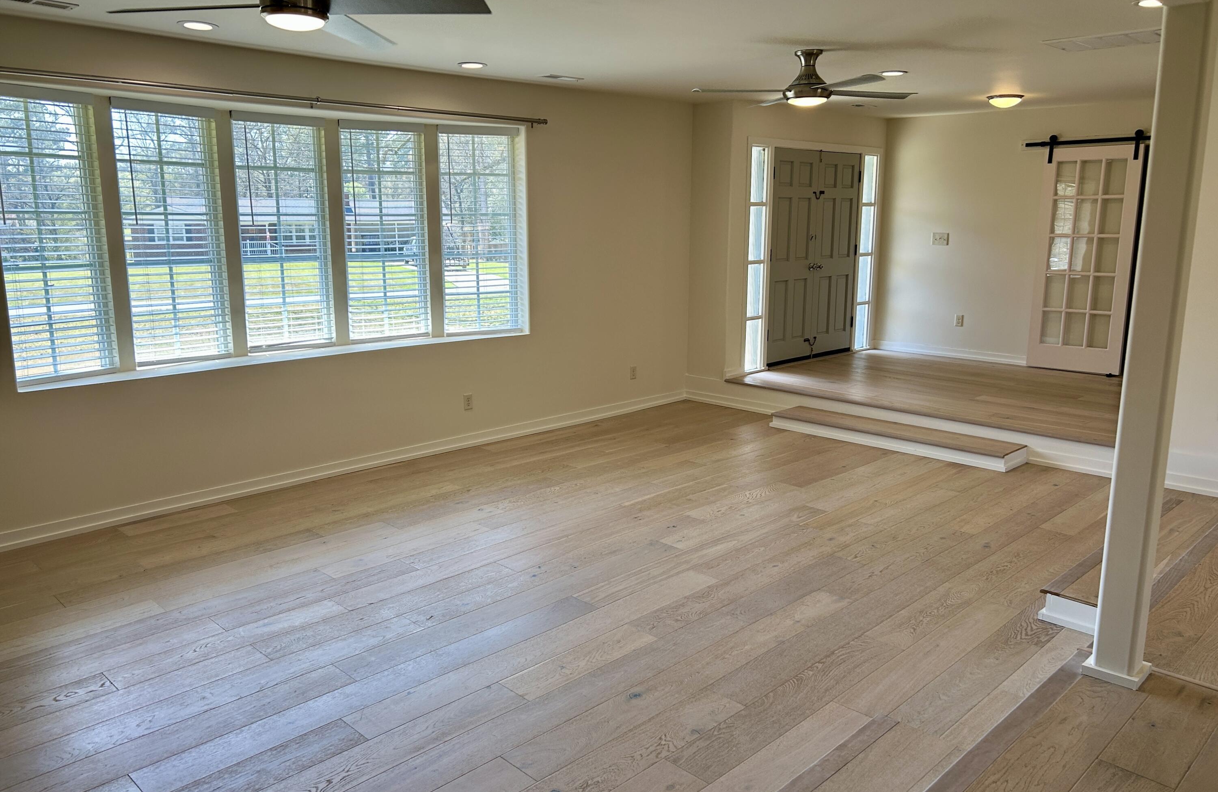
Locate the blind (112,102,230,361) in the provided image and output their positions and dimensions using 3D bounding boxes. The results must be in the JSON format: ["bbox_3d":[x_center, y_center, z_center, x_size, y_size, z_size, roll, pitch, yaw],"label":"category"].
[{"bbox_3d":[-2.567,-0.931,5.433,0.100,1.470,0.640,7,14,33],"label":"blind"}]

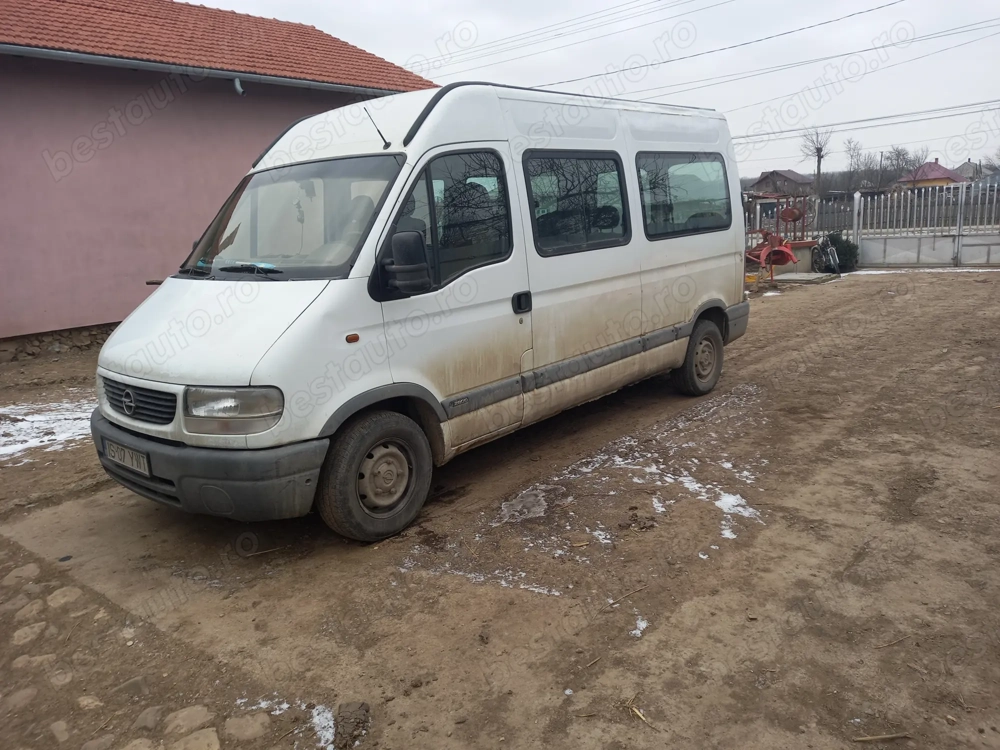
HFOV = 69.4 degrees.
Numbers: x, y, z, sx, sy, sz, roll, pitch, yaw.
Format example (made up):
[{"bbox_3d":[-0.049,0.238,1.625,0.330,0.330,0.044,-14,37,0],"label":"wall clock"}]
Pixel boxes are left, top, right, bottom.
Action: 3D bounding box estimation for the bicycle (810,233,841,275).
[{"bbox_3d":[7.460,-2.792,16.500,0.580,1.020,1.650,-4,13,-4],"label":"bicycle"}]

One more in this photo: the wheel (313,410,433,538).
[{"bbox_3d":[-0.671,0.548,3.945,0.225,0.690,0.690,8,16,38],"label":"wheel"}]

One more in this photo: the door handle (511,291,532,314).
[{"bbox_3d":[0.140,-0.455,4.542,0.040,0.127,0.165,9,17,42],"label":"door handle"}]

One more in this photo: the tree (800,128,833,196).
[{"bbox_3d":[16.680,-10.444,38.000,1.850,5.100,1.850,2,14,22],"label":"tree"}]

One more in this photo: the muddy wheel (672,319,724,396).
[{"bbox_3d":[1.812,-0.160,6.580,0.220,0.685,0.685,9,17,42],"label":"muddy wheel"}]

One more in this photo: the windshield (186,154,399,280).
[{"bbox_3d":[-1.319,-0.890,4.255,1.720,0.860,0.150,9,-19,42],"label":"windshield"}]

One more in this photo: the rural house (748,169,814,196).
[{"bbox_3d":[40.290,-26.313,103.000,7.500,6.000,9.000,7,15,38],"label":"rural house"}]

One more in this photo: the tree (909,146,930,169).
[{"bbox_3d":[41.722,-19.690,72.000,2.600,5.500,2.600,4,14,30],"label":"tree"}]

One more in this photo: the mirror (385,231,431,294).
[{"bbox_3d":[-0.471,-0.575,3.688,0.205,0.310,0.115,9,17,42],"label":"mirror"}]

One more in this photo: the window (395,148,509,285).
[{"bbox_3d":[-0.244,-0.881,4.061,0.070,0.760,0.930,0,12,44],"label":"window"}]

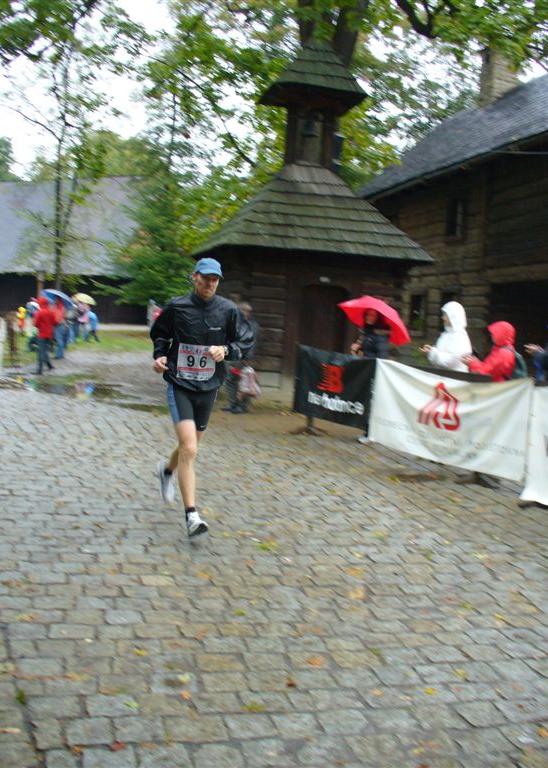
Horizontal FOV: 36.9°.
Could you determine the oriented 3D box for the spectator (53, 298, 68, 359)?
[{"bbox_3d":[-6.204,-1.607,23.933,0.420,1.730,0.520,-1,6,-37],"label":"spectator"}]

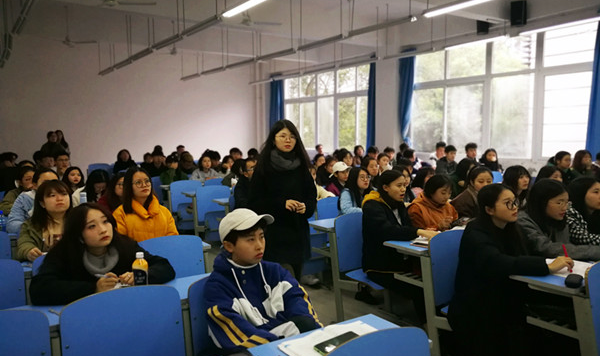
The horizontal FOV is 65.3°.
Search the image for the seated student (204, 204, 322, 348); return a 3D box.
[{"bbox_3d":[-0.100,0.730,1.859,0.540,1.170,0.720,-3,6,-34],"label":"seated student"}]

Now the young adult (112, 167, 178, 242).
[{"bbox_3d":[-1.123,0.564,3.392,0.530,1.240,0.700,-3,6,-34],"label":"young adult"}]

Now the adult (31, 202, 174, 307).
[{"bbox_3d":[-1.012,0.706,2.369,0.620,1.180,0.720,-4,7,-35],"label":"adult"}]

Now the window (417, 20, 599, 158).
[{"bbox_3d":[3.618,-1.547,9.036,0.120,2.220,3.850,-4,7,-35],"label":"window"}]

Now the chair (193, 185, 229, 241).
[{"bbox_3d":[-1.009,0.520,5.952,0.480,0.840,0.400,-3,6,-34],"label":"chair"}]

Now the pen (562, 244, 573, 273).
[{"bbox_3d":[1.434,0.431,2.507,0.012,0.145,0.012,-10,-6,-34],"label":"pen"}]

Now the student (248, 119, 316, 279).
[{"bbox_3d":[-0.120,0.372,3.416,0.500,1.600,0.340,-2,5,-21],"label":"student"}]

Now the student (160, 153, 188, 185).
[{"bbox_3d":[-1.949,0.234,7.372,0.480,1.190,0.680,-3,6,-34],"label":"student"}]

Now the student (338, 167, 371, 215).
[{"bbox_3d":[0.608,0.480,4.578,0.480,1.180,0.700,-3,6,-34],"label":"student"}]

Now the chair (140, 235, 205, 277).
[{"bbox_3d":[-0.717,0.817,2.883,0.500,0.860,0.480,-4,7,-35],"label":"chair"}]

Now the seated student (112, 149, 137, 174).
[{"bbox_3d":[-3.520,0.044,9.455,0.500,1.200,0.700,-4,7,-35],"label":"seated student"}]

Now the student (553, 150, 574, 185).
[{"bbox_3d":[3.792,0.245,6.740,0.500,1.220,0.700,-4,7,-35],"label":"student"}]

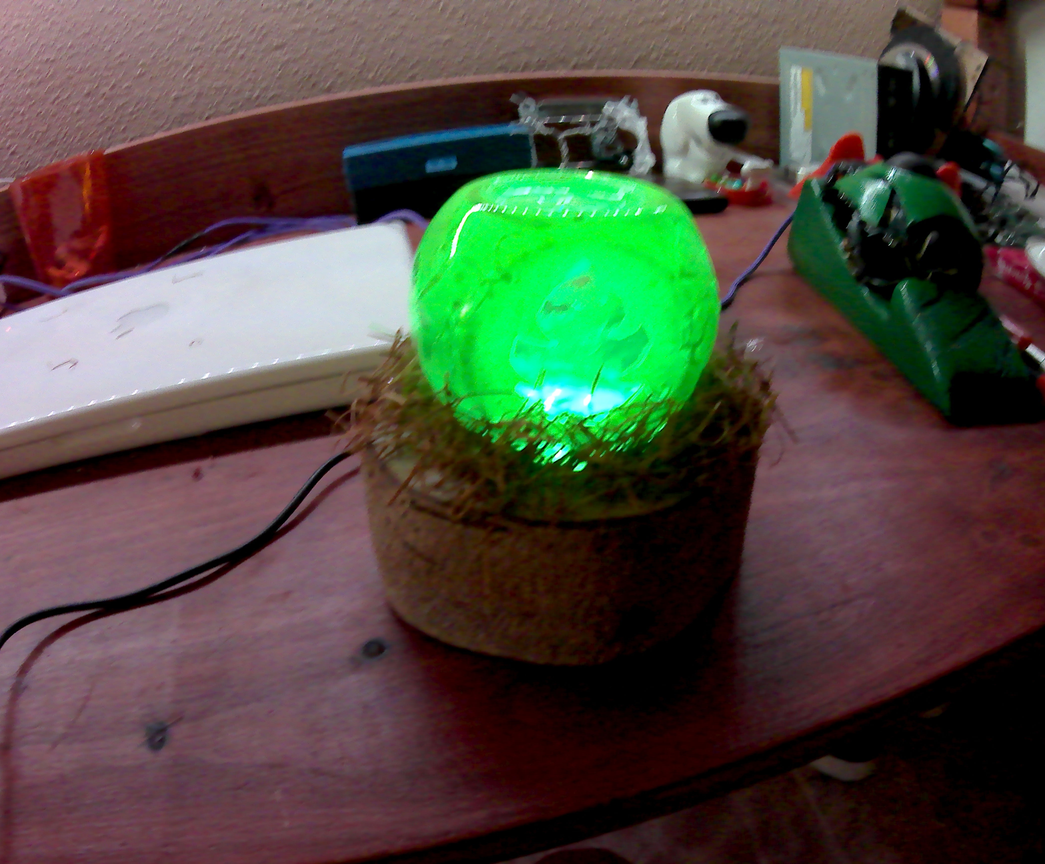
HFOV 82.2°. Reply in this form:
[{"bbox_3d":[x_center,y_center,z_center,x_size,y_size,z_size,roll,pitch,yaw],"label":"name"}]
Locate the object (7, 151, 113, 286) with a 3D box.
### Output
[{"bbox_3d":[-0.364,-0.168,0.473,0.058,0.083,0.020,-25,37,-25],"label":"object"}]

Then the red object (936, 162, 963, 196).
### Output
[{"bbox_3d":[0.274,-0.163,0.385,0.018,0.028,0.018,-7,33,0],"label":"red object"}]

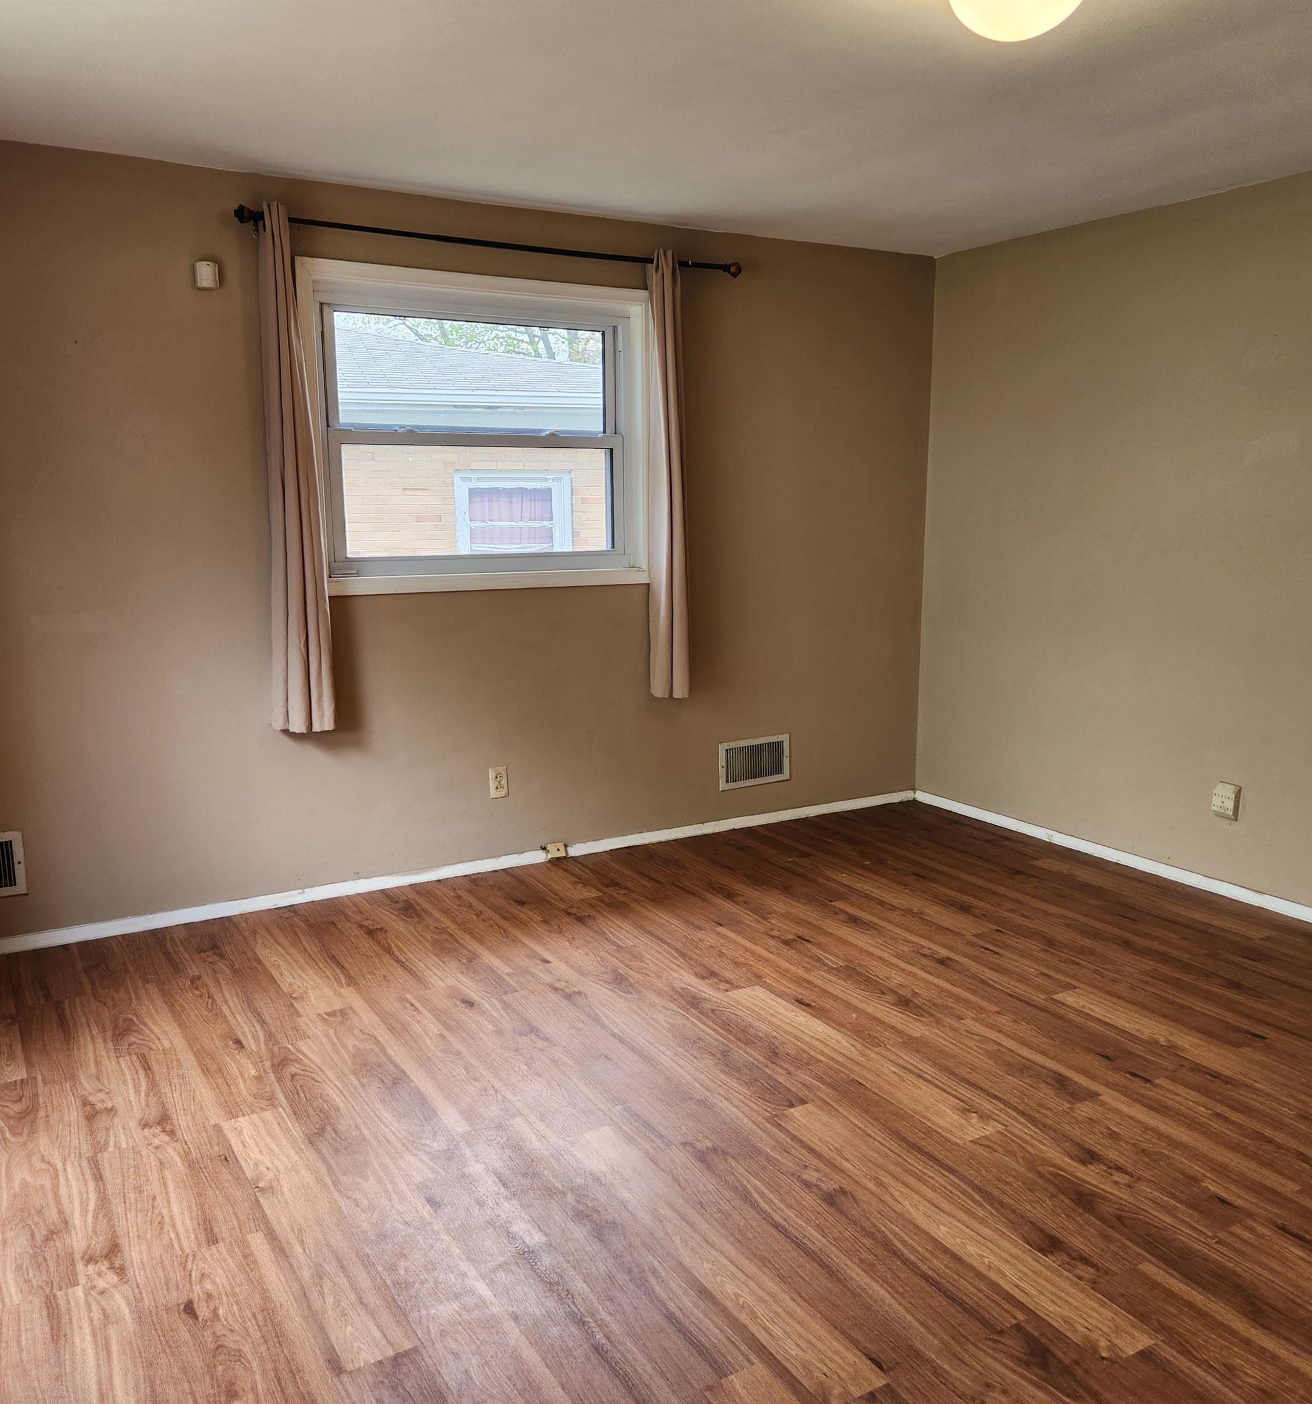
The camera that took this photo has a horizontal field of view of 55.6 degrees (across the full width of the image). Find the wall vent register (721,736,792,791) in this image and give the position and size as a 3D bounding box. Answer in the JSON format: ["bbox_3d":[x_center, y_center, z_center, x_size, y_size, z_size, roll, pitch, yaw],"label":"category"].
[{"bbox_3d":[0.426,0.258,5.309,0.363,0.203,0.022,-6,11,-30],"label":"wall vent register"}]

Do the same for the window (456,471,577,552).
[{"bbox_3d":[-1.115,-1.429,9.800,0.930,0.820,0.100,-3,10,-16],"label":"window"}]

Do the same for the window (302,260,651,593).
[{"bbox_3d":[-0.603,-0.966,4.520,1.359,1.117,0.110,-6,11,-30],"label":"window"}]

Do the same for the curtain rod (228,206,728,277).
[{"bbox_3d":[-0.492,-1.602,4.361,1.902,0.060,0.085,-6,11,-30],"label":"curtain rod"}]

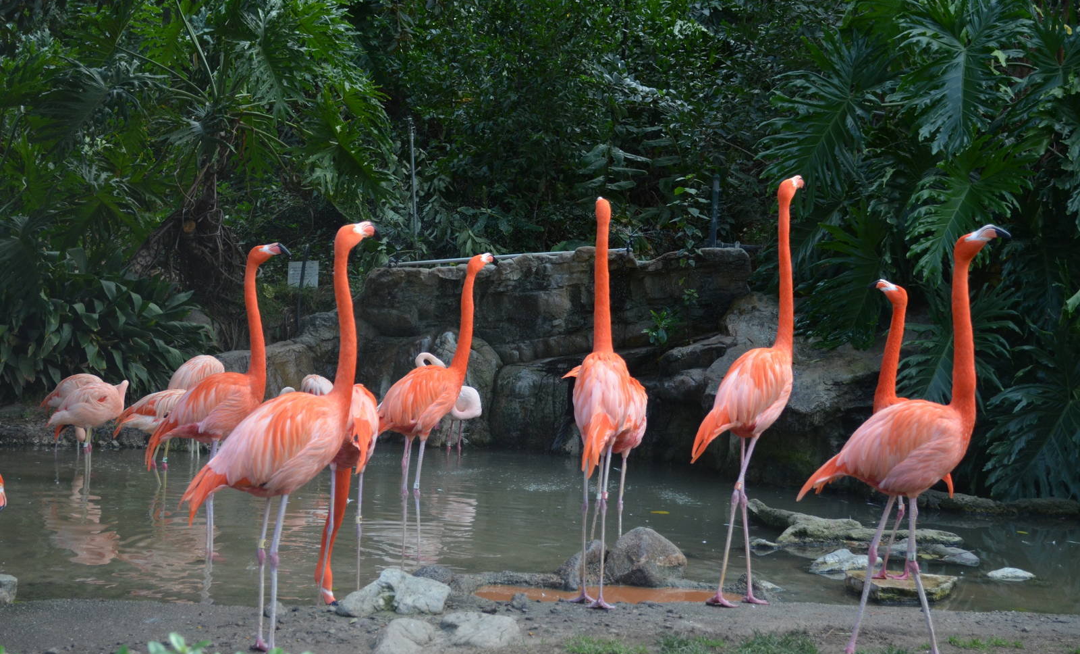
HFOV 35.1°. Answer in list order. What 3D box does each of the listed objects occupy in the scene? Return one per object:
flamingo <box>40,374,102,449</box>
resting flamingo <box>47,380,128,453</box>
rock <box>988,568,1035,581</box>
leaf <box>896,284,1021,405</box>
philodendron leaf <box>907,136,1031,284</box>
[{"bbox_3d":[-2.859,0.579,10.600,0.480,0.600,0.250,0,1,-7],"label":"flamingo"},{"bbox_3d":[-2.703,0.588,10.200,0.480,0.580,0.250,0,1,-7],"label":"resting flamingo"},{"bbox_3d":[1.698,0.891,6.150,0.165,0.050,0.120,0,1,0],"label":"rock"},{"bbox_3d":[2.229,0.092,9.100,0.650,0.650,0.330,0,3,9],"label":"leaf"},{"bbox_3d":[2.237,-0.610,8.900,0.650,0.780,0.360,0,3,9],"label":"philodendron leaf"}]

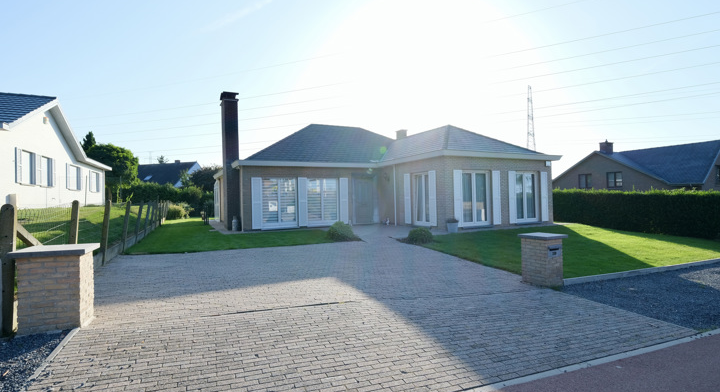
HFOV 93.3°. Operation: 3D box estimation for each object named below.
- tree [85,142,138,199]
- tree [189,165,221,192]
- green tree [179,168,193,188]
[{"bbox_3d":[-20.465,-1.729,28.000,3.700,5.000,3.700,-1,-1,-36],"label":"tree"},{"bbox_3d":[-16.269,-0.707,37.000,4.800,5.500,4.600,-1,-1,-24],"label":"tree"},{"bbox_3d":[-17.450,-0.500,34.000,1.450,4.400,1.450,-1,-1,-27],"label":"green tree"}]

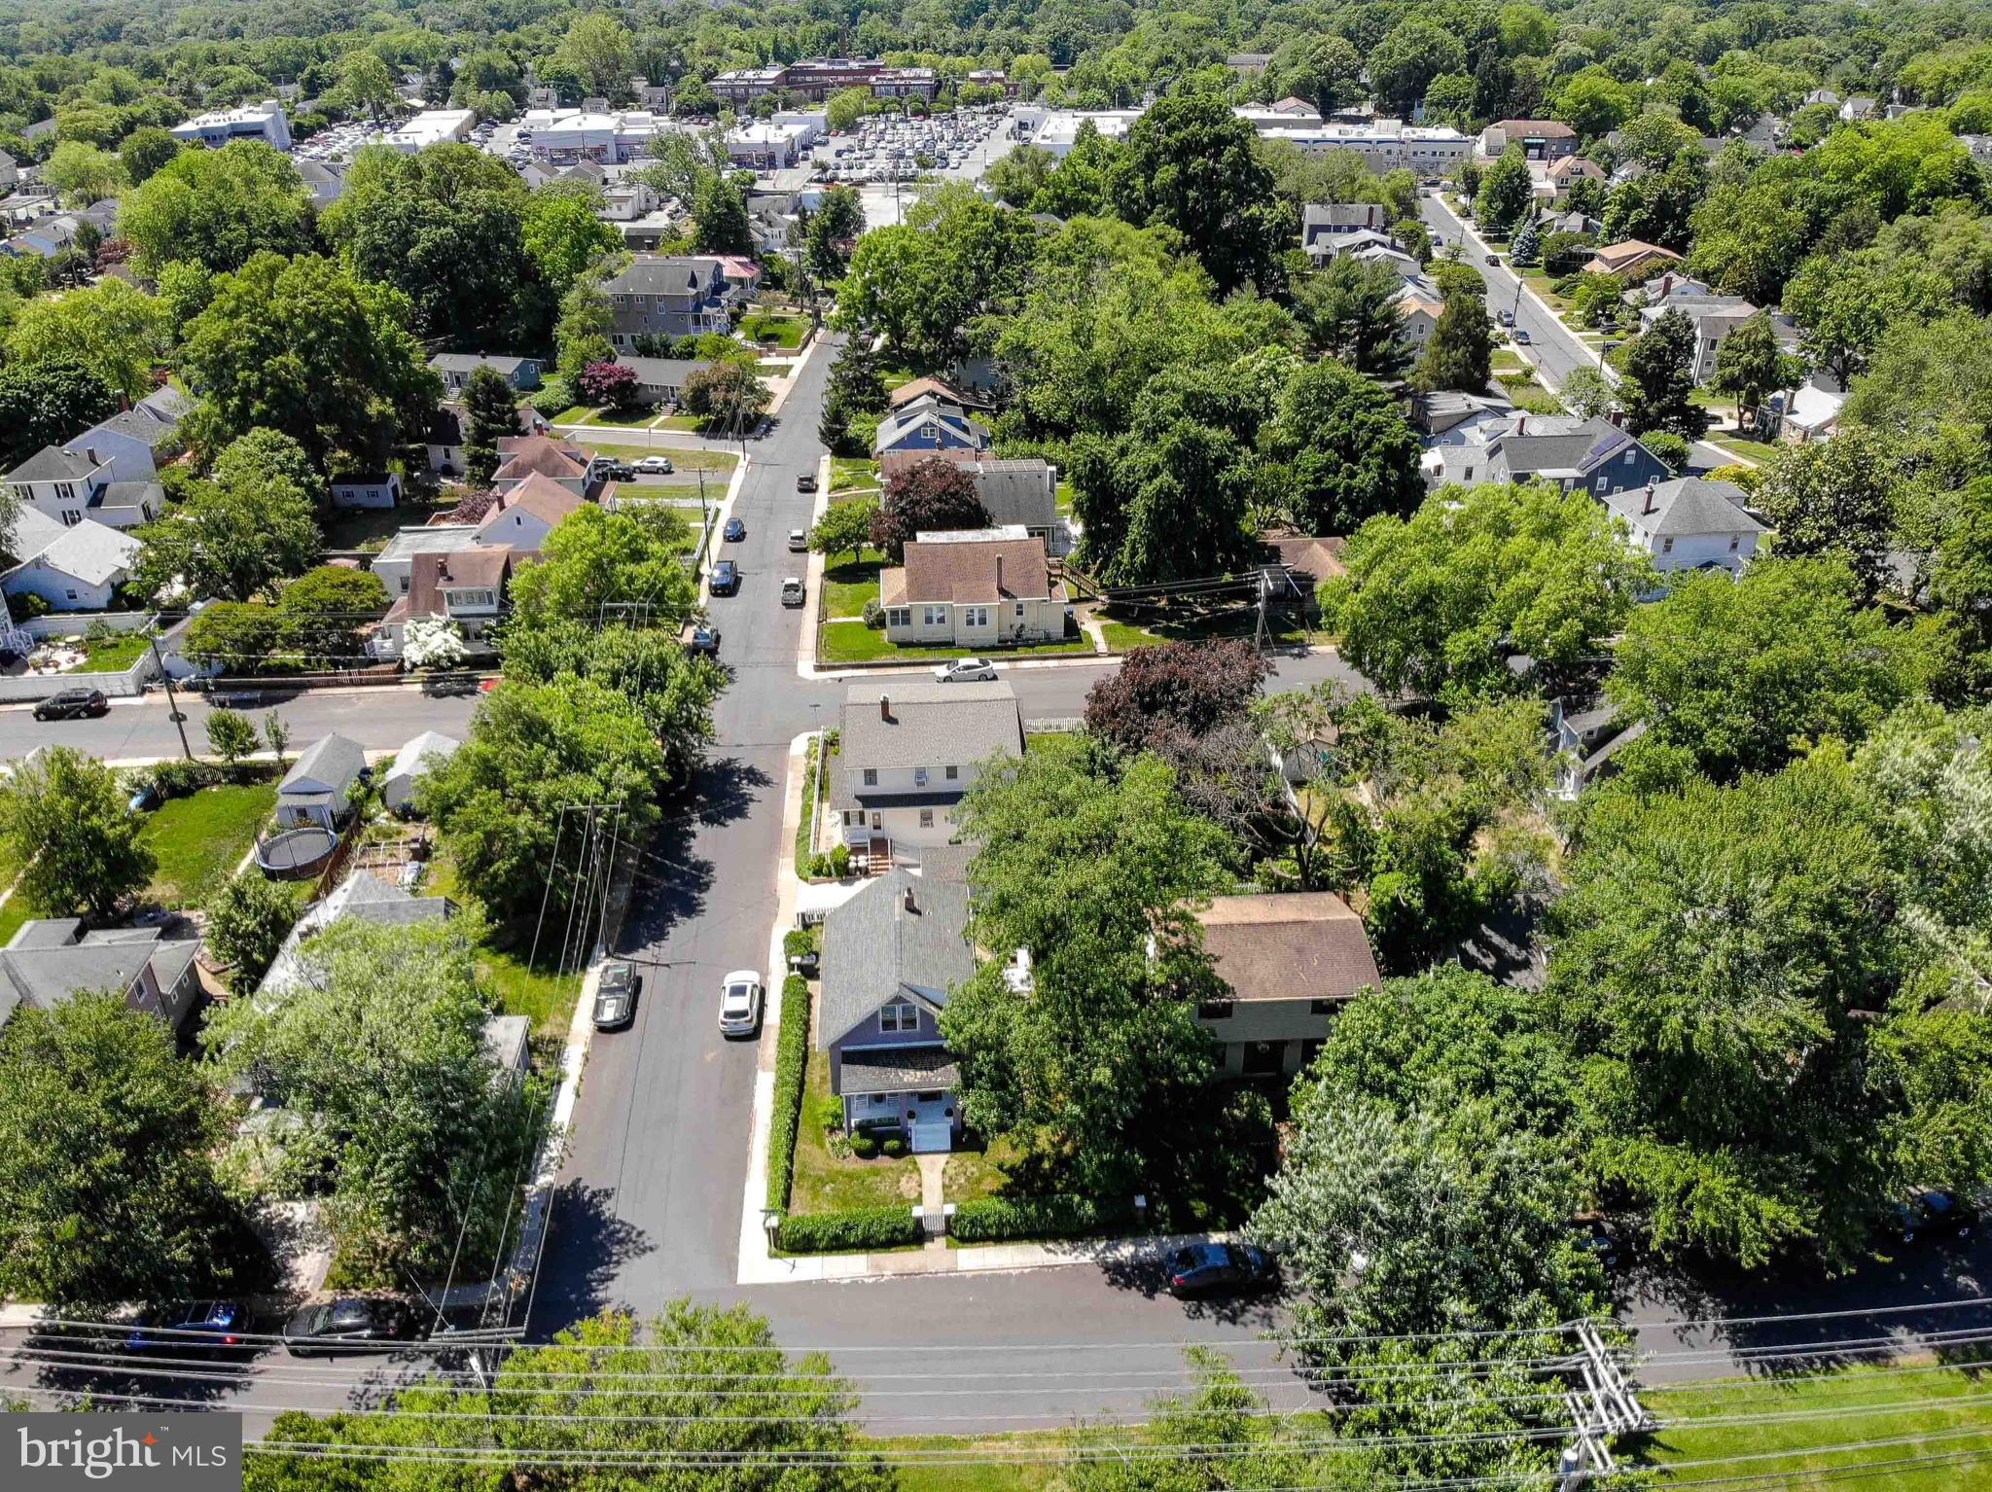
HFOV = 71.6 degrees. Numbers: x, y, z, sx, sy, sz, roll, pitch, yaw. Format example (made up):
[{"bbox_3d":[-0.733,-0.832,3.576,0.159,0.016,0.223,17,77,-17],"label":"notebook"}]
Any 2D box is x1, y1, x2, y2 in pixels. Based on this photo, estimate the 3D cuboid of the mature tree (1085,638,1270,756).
[{"bbox_3d":[12.642,-2.771,97.373,13.120,8.350,12.860,0,29,0],"label":"mature tree"}]

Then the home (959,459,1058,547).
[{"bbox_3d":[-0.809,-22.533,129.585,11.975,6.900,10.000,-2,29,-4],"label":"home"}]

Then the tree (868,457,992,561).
[{"bbox_3d":[-6.173,-22.120,130.976,11.320,10.290,11.090,0,29,0],"label":"tree"}]

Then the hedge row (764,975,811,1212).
[{"bbox_3d":[-9.850,15.908,65.158,1.250,1.400,14.300,-2,29,-3],"label":"hedge row"}]

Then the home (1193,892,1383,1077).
[{"bbox_3d":[12.400,11.310,67.621,9.500,7.000,7.900,-2,29,-4],"label":"home"}]

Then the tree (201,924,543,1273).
[{"bbox_3d":[-24.505,14.150,55.279,12.000,14.500,11.800,-2,29,-4],"label":"tree"}]

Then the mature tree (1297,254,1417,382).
[{"bbox_3d":[45.164,-54.524,175.791,14.600,15.200,13.600,-2,29,-4],"label":"mature tree"}]

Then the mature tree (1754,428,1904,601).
[{"bbox_3d":[70.959,-20.187,118.192,12.660,13.920,12.660,0,29,0],"label":"mature tree"}]

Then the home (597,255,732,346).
[{"bbox_3d":[-47.010,-65.001,203.216,17.375,11.800,10.000,1,29,3],"label":"home"}]

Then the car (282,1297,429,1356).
[{"bbox_3d":[-25.045,22.464,53.703,4.800,1.480,1.850,-2,29,-4],"label":"car"}]

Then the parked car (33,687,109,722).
[{"bbox_3d":[-70.339,-3.125,105.000,4.600,1.700,1.850,-3,29,-5],"label":"parked car"}]

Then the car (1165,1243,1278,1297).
[{"bbox_3d":[9.850,22.481,59.694,4.720,1.450,1.850,-2,29,-4],"label":"car"}]

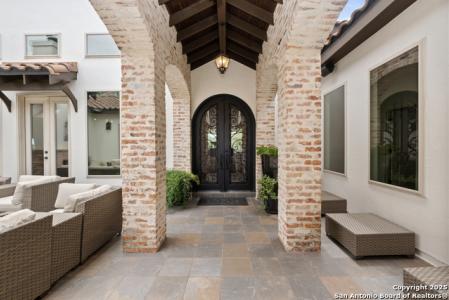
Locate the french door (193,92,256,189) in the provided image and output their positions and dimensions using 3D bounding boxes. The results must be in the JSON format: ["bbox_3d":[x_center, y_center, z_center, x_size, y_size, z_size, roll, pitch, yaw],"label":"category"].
[{"bbox_3d":[-0.010,-0.180,4.840,1.630,2.480,0.120,0,1,0],"label":"french door"}]

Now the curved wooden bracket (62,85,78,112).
[{"bbox_3d":[-3.720,-1.220,4.490,0.070,0.560,0.430,0,1,0],"label":"curved wooden bracket"}]

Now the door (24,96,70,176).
[{"bbox_3d":[-4.540,-0.180,4.860,1.240,2.420,0.120,0,1,0],"label":"door"}]

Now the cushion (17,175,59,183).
[{"bbox_3d":[-3.180,0.620,3.190,0.630,0.380,0.190,0,1,0],"label":"cushion"}]

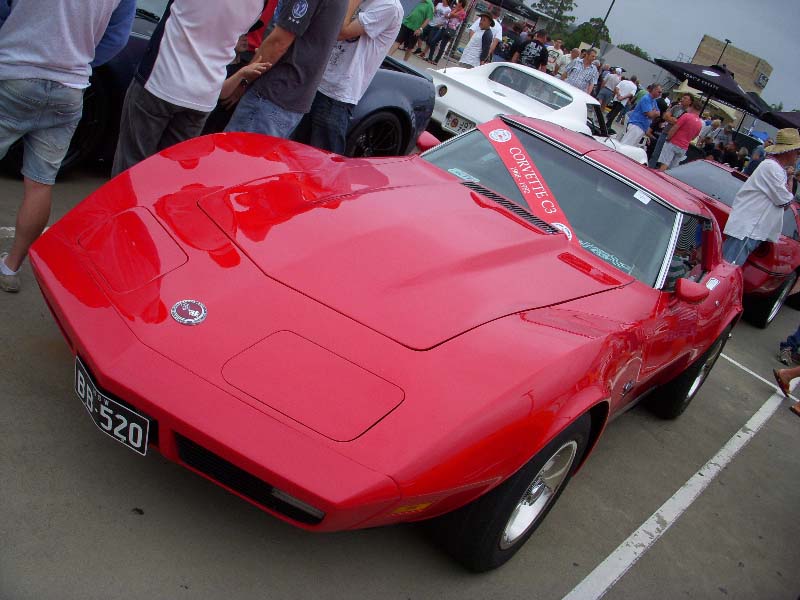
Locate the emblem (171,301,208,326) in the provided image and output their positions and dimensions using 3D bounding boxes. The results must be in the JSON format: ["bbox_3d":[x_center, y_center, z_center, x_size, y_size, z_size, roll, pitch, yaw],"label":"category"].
[{"bbox_3d":[-0.560,0.035,2.325,0.095,0.012,0.095,32,41,25],"label":"emblem"}]

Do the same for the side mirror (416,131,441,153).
[{"bbox_3d":[0.167,-0.791,4.450,0.160,0.095,0.115,32,20,25],"label":"side mirror"}]

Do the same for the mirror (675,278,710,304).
[{"bbox_3d":[1.266,-0.037,3.800,0.160,0.095,0.115,32,20,25],"label":"mirror"}]

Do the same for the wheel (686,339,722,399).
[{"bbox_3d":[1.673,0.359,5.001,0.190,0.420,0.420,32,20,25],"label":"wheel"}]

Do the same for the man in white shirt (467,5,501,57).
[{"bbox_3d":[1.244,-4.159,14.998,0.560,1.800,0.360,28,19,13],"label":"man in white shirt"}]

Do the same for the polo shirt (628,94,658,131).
[{"bbox_3d":[4.083,-3.128,14.728,0.370,0.660,0.500,34,21,28],"label":"polo shirt"}]

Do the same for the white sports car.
[{"bbox_3d":[1.817,-2.128,10.992,1.760,1.210,4.630,32,20,24],"label":"white sports car"}]

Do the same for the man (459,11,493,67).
[{"bbox_3d":[1.046,-3.808,14.288,0.540,1.770,0.360,35,22,31],"label":"man"}]

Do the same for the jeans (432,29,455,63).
[{"bbox_3d":[1.117,-6.534,22.546,0.400,0.980,0.320,32,20,25],"label":"jeans"}]

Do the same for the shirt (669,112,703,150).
[{"bbox_3d":[4.661,-2.746,14.312,0.510,0.660,0.330,14,21,-26],"label":"shirt"}]

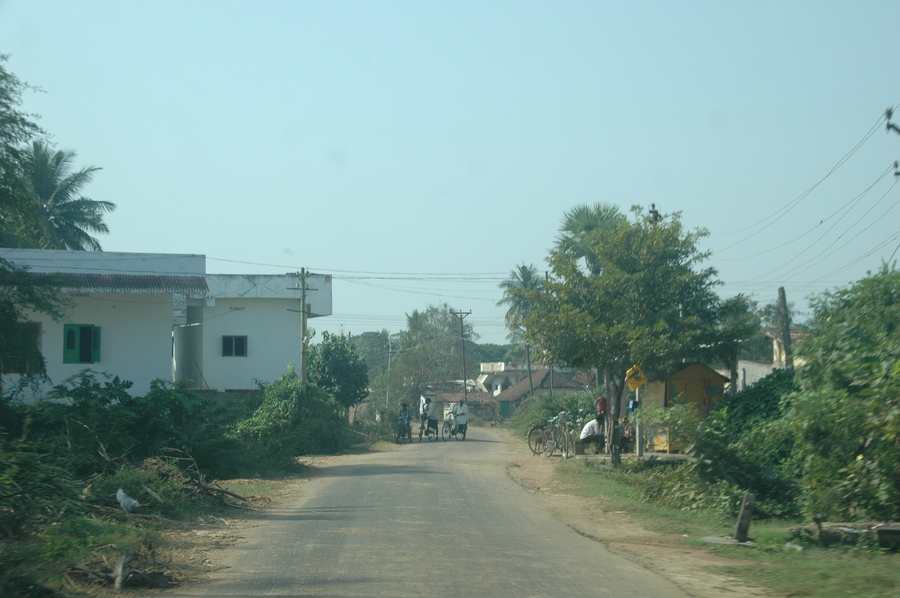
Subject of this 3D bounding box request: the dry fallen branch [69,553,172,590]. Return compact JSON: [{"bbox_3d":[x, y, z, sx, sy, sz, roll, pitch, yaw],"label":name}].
[{"bbox_3d":[-2.470,2.043,14.600,0.850,0.280,0.550,0,-3,0],"label":"dry fallen branch"}]

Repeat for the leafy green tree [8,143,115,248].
[{"bbox_3d":[-16.244,-0.269,79.662,6.500,12.500,6.500,0,-3,0],"label":"leafy green tree"}]

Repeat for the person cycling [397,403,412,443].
[{"bbox_3d":[-1.737,4.799,75.200,0.500,1.530,0.550,0,-3,6],"label":"person cycling"}]

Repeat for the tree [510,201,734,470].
[{"bbox_3d":[3.896,0.854,42.843,4.800,5.800,4.700,0,-3,0],"label":"tree"}]

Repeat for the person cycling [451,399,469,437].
[{"bbox_3d":[0.395,4.795,77.000,0.600,1.630,0.600,-1,-3,25],"label":"person cycling"}]

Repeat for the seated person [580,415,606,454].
[{"bbox_3d":[3.623,3.473,49.700,0.720,1.000,0.480,0,-3,3],"label":"seated person"}]

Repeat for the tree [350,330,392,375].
[{"bbox_3d":[-6.695,6.500,159.784,5.500,8.000,5.500,0,-3,0],"label":"tree"}]

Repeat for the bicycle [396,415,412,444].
[{"bbox_3d":[-1.760,5.075,75.000,0.560,1.030,1.700,0,-3,9],"label":"bicycle"}]

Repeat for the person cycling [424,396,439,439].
[{"bbox_3d":[-0.712,4.775,77.000,0.500,1.690,0.600,-2,-4,37],"label":"person cycling"}]

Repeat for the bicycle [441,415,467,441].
[{"bbox_3d":[0.118,5.111,76.700,0.560,1.050,1.720,-2,-4,30],"label":"bicycle"}]

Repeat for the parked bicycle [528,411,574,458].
[{"bbox_3d":[2.449,3.282,47.000,0.600,1.100,1.720,2,-4,-38],"label":"parked bicycle"}]

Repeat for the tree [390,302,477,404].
[{"bbox_3d":[-1.078,4.160,119.786,5.600,7.900,5.400,0,-3,0],"label":"tree"}]

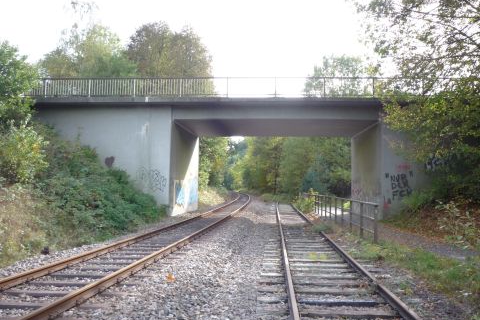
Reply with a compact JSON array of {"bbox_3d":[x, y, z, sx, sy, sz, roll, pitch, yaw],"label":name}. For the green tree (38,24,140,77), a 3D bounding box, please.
[{"bbox_3d":[-14.661,-7.039,43.505,9.300,12.250,8.500,0,-3,0],"label":"green tree"}]

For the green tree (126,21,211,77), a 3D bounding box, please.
[{"bbox_3d":[-7.128,-7.361,45.530,8.720,13.180,8.000,0,-3,0],"label":"green tree"}]

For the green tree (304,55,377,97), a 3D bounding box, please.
[{"bbox_3d":[10.437,-5.777,46.439,7.460,10.240,7.000,0,-3,0],"label":"green tree"}]

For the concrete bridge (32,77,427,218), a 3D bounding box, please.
[{"bbox_3d":[0.226,-0.358,28.672,23.300,7.500,10.000,0,-3,4],"label":"concrete bridge"}]

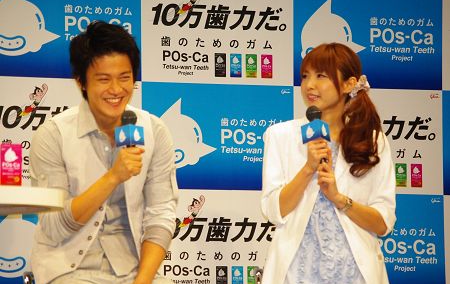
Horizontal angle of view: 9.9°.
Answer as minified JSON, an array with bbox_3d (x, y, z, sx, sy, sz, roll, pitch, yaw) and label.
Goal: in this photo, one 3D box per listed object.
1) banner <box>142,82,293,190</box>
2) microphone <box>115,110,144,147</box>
[{"bbox_3d":[-0.022,-0.016,9.400,0.582,0.391,0.020,1,-6,-17],"label":"banner"},{"bbox_3d":[-0.284,0.009,7.900,0.063,0.210,0.063,-9,-8,43],"label":"microphone"}]

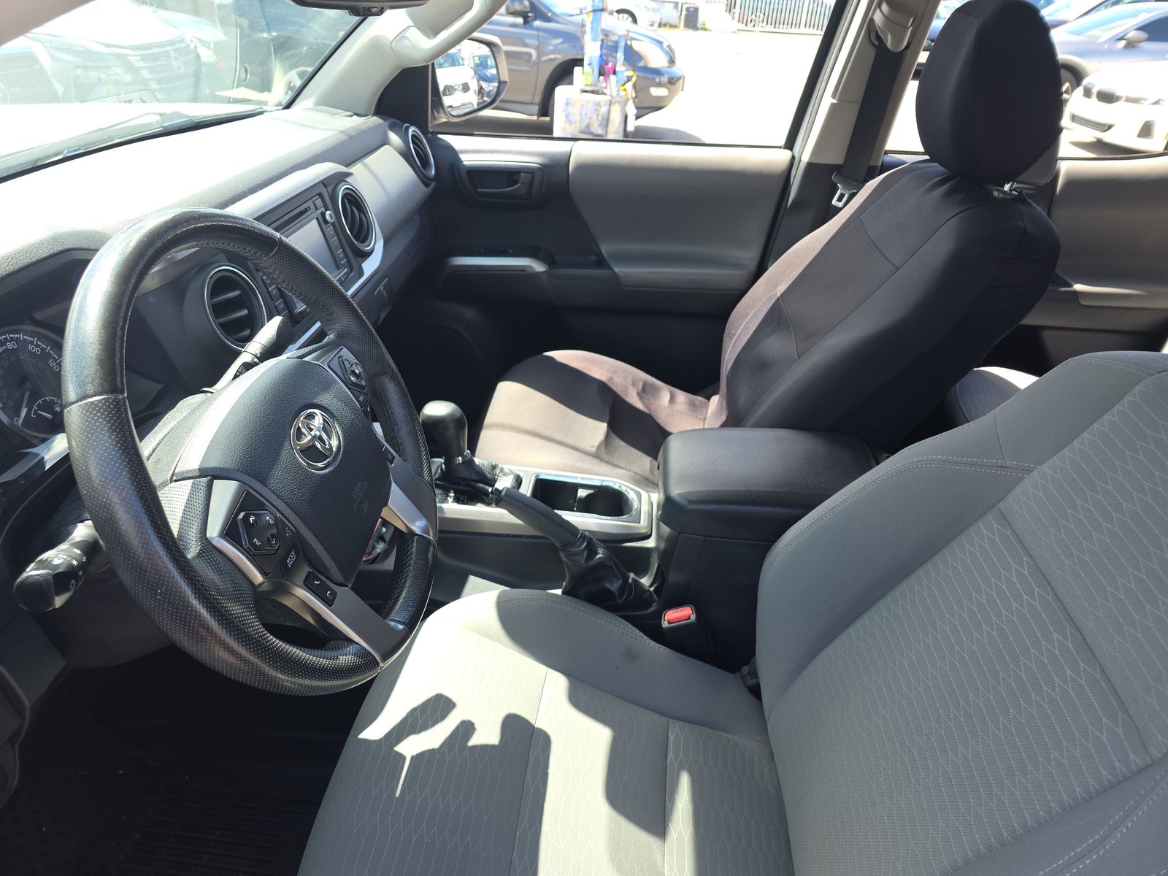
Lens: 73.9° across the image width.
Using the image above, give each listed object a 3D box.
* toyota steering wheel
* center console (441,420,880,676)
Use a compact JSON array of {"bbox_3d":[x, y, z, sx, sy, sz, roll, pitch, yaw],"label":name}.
[{"bbox_3d":[-0.249,0.014,0.618,0.100,0.382,0.382,-18,26,16],"label":"toyota steering wheel"},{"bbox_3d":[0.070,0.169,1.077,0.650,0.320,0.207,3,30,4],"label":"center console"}]

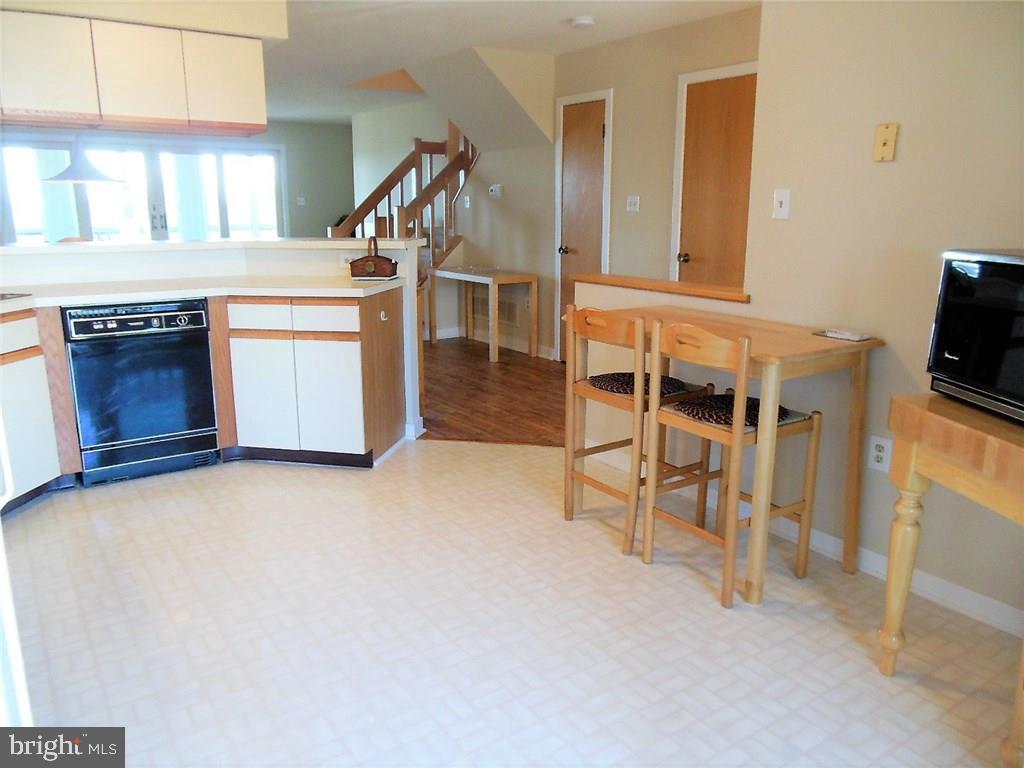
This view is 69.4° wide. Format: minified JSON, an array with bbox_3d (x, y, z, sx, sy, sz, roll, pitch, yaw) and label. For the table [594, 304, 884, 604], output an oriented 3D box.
[{"bbox_3d":[0.718,0.189,2.884,0.570,0.810,1.090,-9,15,-32],"label":"table"}]

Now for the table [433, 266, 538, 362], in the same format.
[{"bbox_3d":[-0.289,-0.666,6.825,0.470,0.710,1.160,-9,16,-35],"label":"table"}]

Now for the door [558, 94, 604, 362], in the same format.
[{"bbox_3d":[0.554,-1.155,5.929,0.045,2.060,0.490,-10,16,-35],"label":"door"}]

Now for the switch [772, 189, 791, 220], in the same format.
[{"bbox_3d":[0.987,-0.658,2.712,0.012,0.116,0.072,-9,16,-34],"label":"switch"}]

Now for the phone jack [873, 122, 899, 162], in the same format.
[{"bbox_3d":[1.184,-0.766,2.346,0.010,0.116,0.072,-9,16,-34],"label":"phone jack"}]

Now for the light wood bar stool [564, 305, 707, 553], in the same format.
[{"bbox_3d":[0.500,0.134,2.939,0.440,0.894,0.400,-9,16,-34],"label":"light wood bar stool"}]

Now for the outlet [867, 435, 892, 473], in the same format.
[{"bbox_3d":[1.244,0.238,2.496,0.010,0.116,0.072,-9,16,-34],"label":"outlet"}]

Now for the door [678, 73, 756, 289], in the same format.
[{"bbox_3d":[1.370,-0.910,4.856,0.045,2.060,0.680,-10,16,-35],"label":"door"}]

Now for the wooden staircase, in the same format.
[{"bbox_3d":[-1.085,-1.540,7.489,1.300,2.120,1.100,-9,16,-34],"label":"wooden staircase"}]

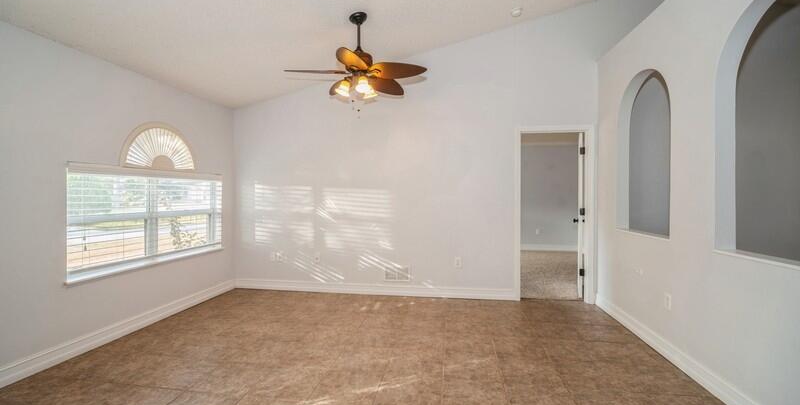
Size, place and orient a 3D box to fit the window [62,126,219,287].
[{"bbox_3d":[-2.560,-0.101,3.549,0.140,1.490,1.810,0,1,9],"label":"window"}]

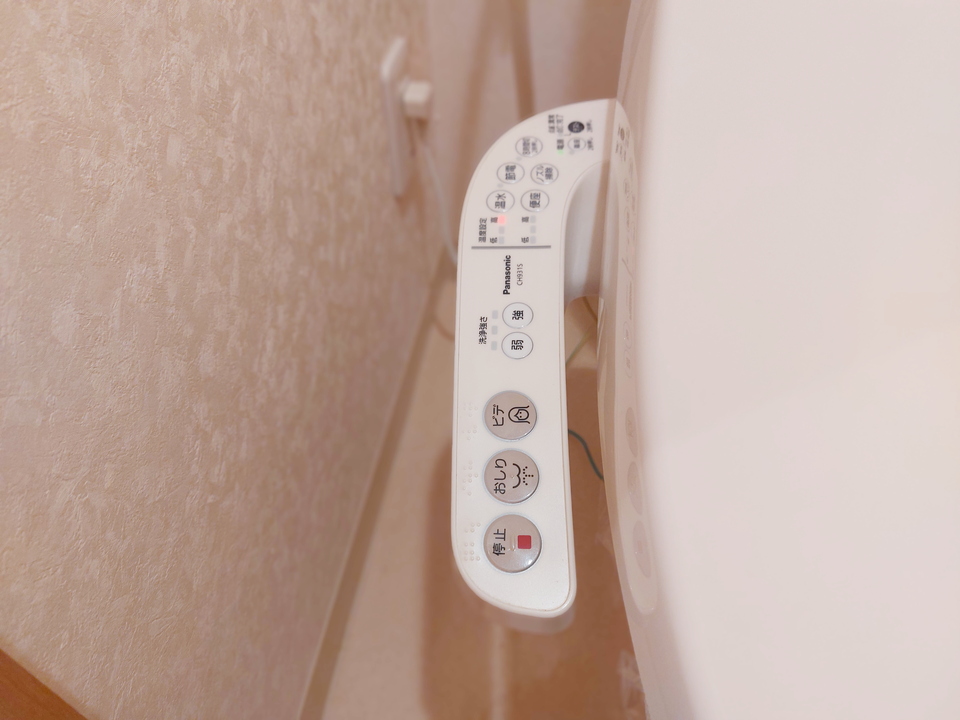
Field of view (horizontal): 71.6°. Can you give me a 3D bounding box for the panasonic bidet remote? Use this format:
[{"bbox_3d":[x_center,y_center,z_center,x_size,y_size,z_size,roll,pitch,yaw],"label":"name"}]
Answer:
[{"bbox_3d":[0.033,-0.016,0.324,0.088,0.035,0.270,0,63,1],"label":"panasonic bidet remote"}]

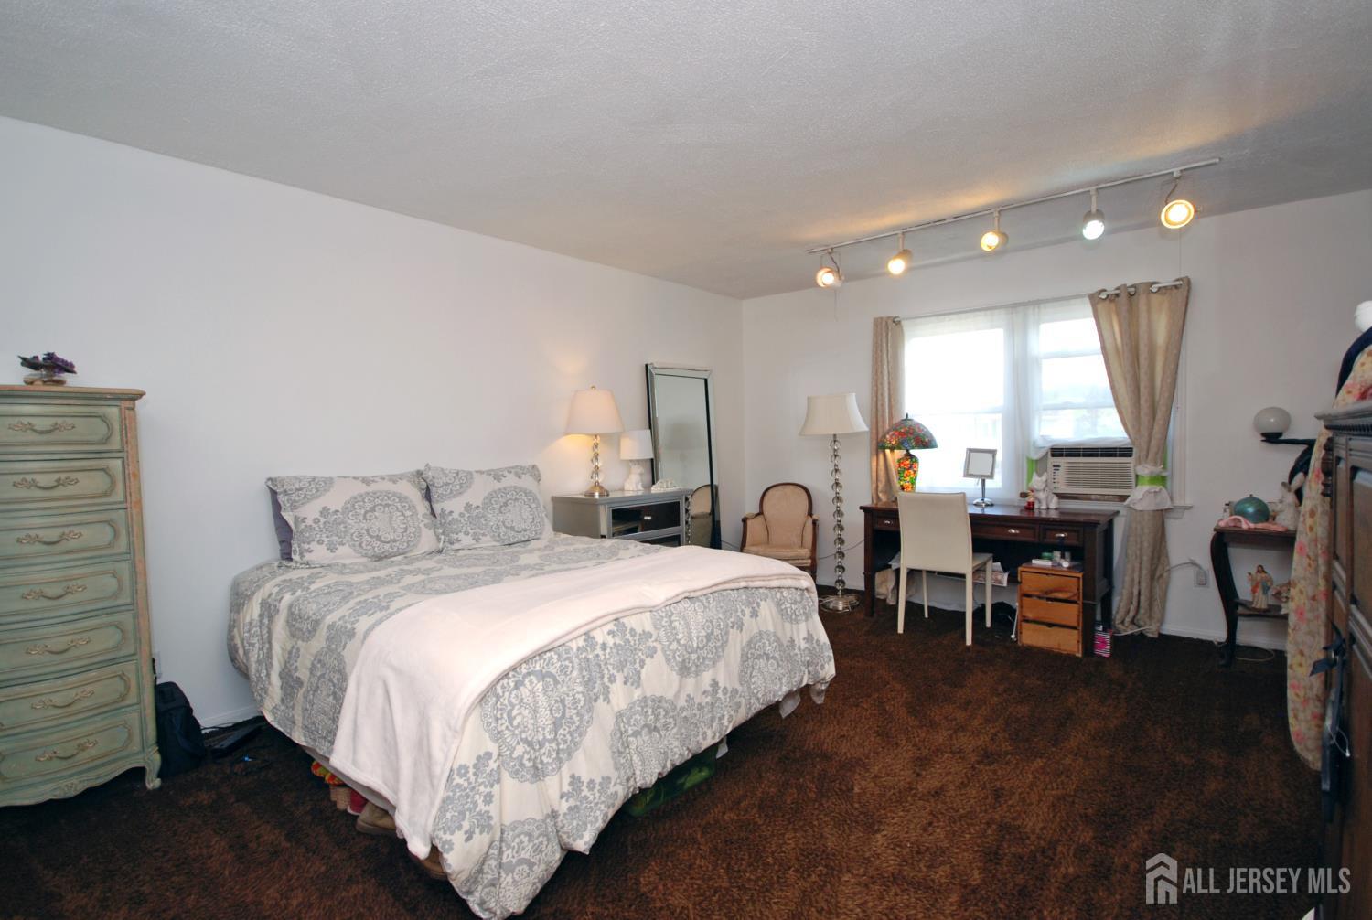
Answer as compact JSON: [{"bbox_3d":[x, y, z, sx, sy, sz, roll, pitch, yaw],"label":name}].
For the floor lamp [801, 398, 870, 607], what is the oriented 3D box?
[{"bbox_3d":[1.103,0.294,4.199,0.420,1.549,0.270,1,4,42],"label":"floor lamp"}]

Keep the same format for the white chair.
[{"bbox_3d":[1.597,0.626,3.554,0.440,0.895,0.477,1,4,40],"label":"white chair"}]

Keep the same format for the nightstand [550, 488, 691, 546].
[{"bbox_3d":[-0.432,0.667,4.231,0.505,0.870,0.920,1,4,42],"label":"nightstand"}]

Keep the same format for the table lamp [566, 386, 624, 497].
[{"bbox_3d":[-0.631,-0.133,4.008,0.385,0.765,0.385,-1,3,0],"label":"table lamp"}]

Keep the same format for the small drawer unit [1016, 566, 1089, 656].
[{"bbox_3d":[2.186,0.854,3.389,0.315,0.463,0.310,1,4,42],"label":"small drawer unit"}]

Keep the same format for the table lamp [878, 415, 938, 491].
[{"bbox_3d":[1.566,-0.003,4.030,0.385,0.618,0.385,1,4,42],"label":"table lamp"}]

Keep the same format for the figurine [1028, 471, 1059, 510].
[{"bbox_3d":[2.231,0.187,3.554,0.150,0.230,0.120,-4,4,-33],"label":"figurine"}]

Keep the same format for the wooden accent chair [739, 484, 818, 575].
[{"bbox_3d":[0.752,0.612,4.454,0.560,0.880,0.580,-1,3,17],"label":"wooden accent chair"}]

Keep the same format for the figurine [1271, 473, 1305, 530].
[{"bbox_3d":[3.100,0.210,2.920,0.135,0.290,0.120,-2,3,6],"label":"figurine"}]

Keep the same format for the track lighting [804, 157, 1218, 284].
[{"bbox_3d":[1.550,-1.209,3.097,1.960,0.250,0.190,0,4,37],"label":"track lighting"}]

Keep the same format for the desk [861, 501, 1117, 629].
[{"bbox_3d":[1.885,0.681,3.687,1.347,0.750,0.540,1,4,41],"label":"desk"}]

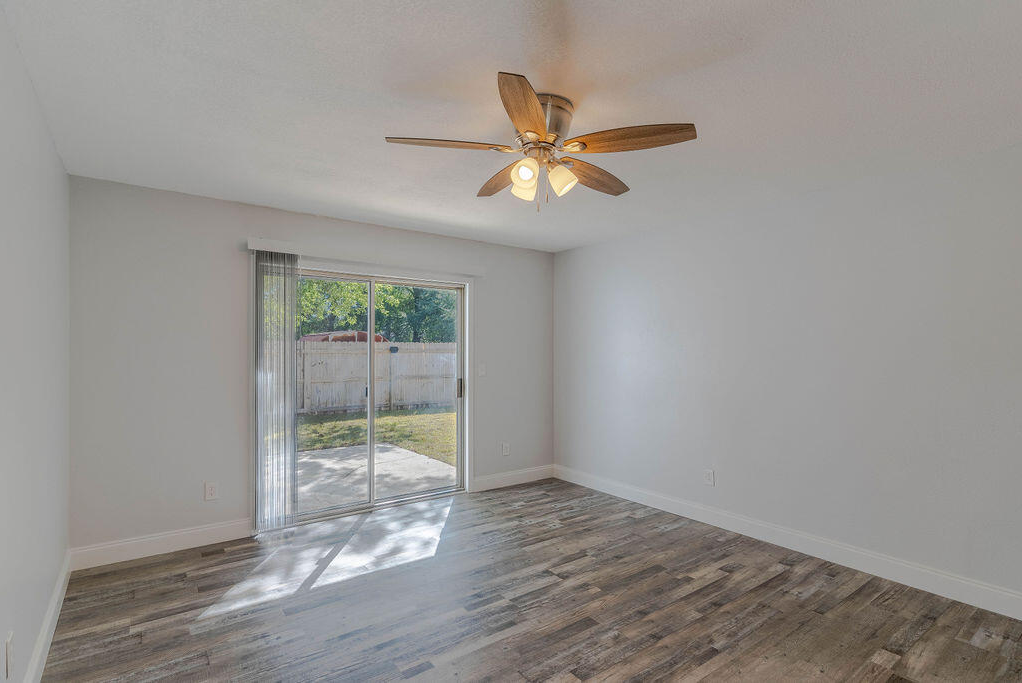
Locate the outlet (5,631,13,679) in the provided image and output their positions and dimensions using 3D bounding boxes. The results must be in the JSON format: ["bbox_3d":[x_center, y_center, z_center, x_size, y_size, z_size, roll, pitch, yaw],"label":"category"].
[{"bbox_3d":[-1.642,1.029,1.583,0.008,0.120,0.075,1,-1,-37],"label":"outlet"}]

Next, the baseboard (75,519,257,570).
[{"bbox_3d":[-2.336,1.369,3.302,1.002,0.137,0.018,1,-1,-36],"label":"baseboard"}]

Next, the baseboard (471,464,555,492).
[{"bbox_3d":[0.036,1.429,5.067,1.091,0.137,0.018,1,-1,-37],"label":"baseboard"}]

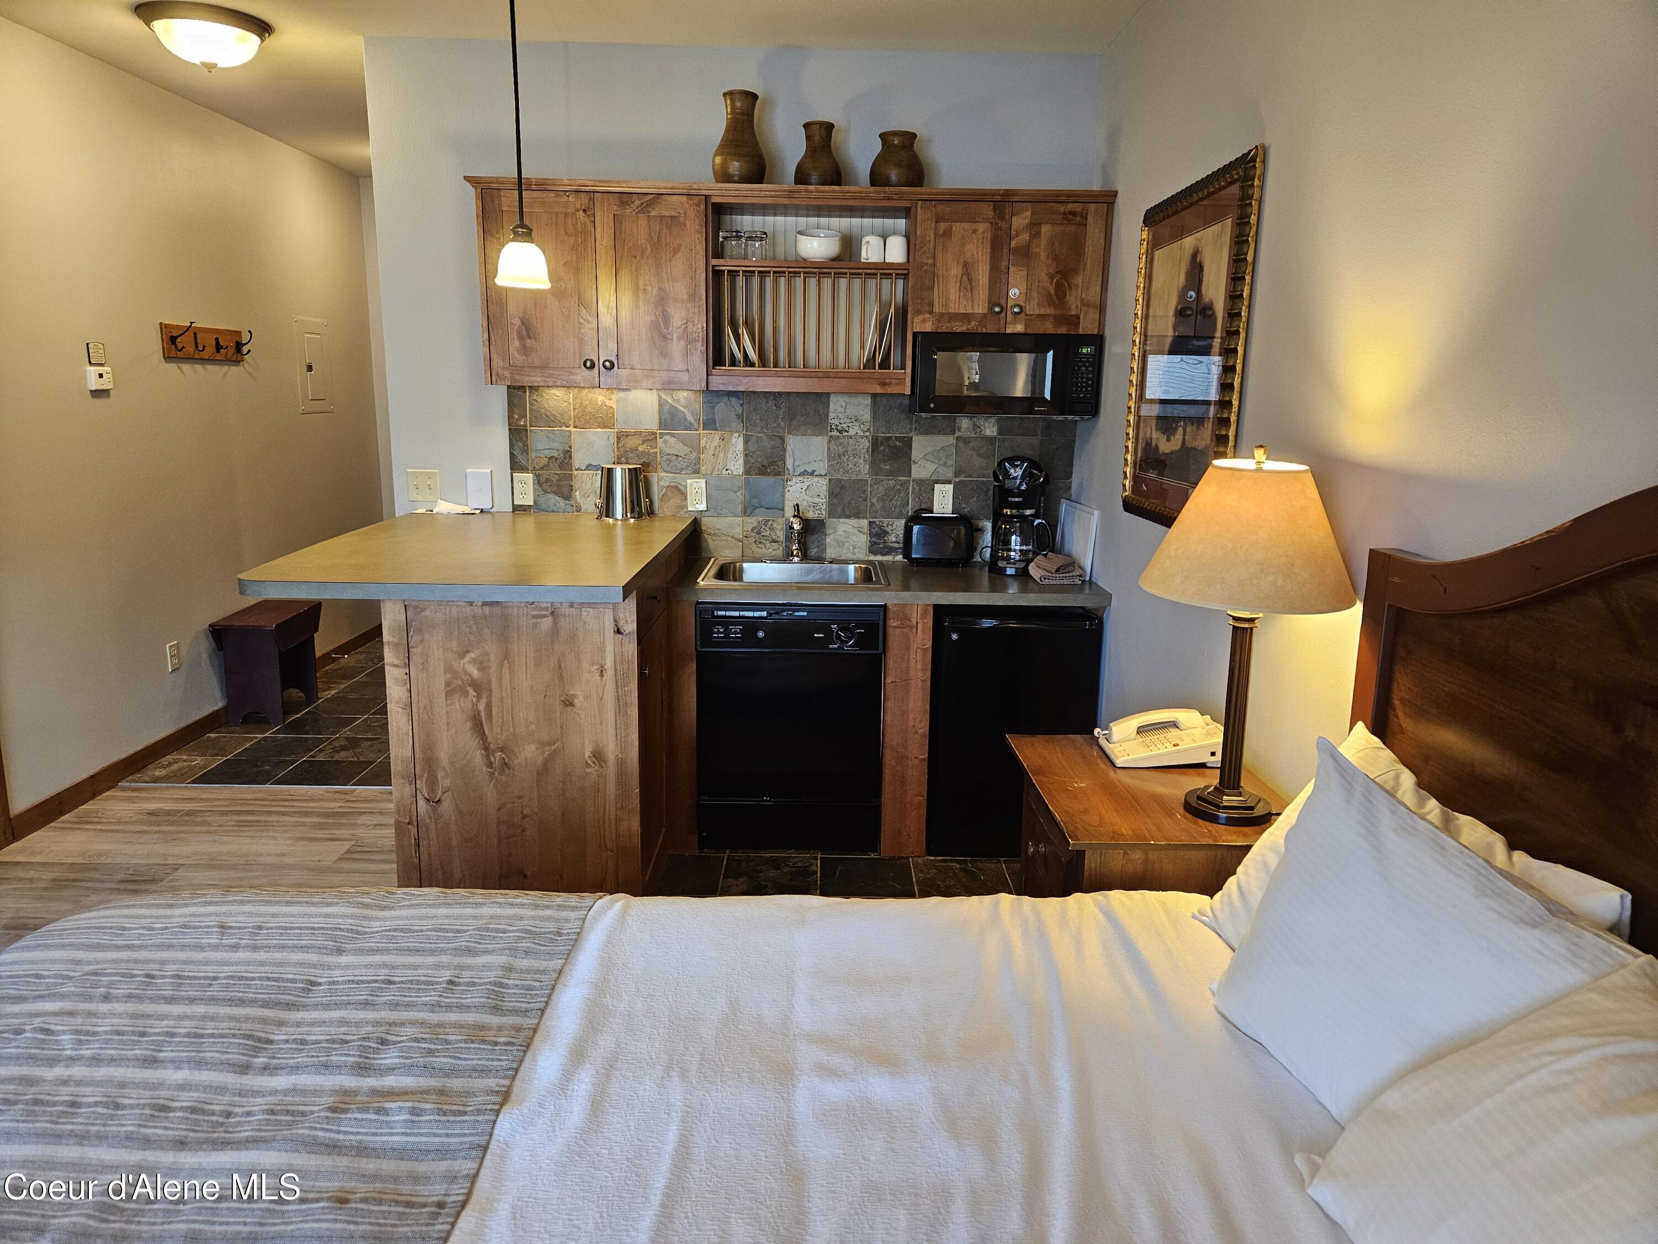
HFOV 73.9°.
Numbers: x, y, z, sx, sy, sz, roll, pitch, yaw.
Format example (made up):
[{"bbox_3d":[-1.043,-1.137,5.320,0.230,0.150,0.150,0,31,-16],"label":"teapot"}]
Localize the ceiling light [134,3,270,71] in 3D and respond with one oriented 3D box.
[{"bbox_3d":[-2.064,-1.914,3.644,0.400,0.175,0.400,1,12,-1],"label":"ceiling light"}]

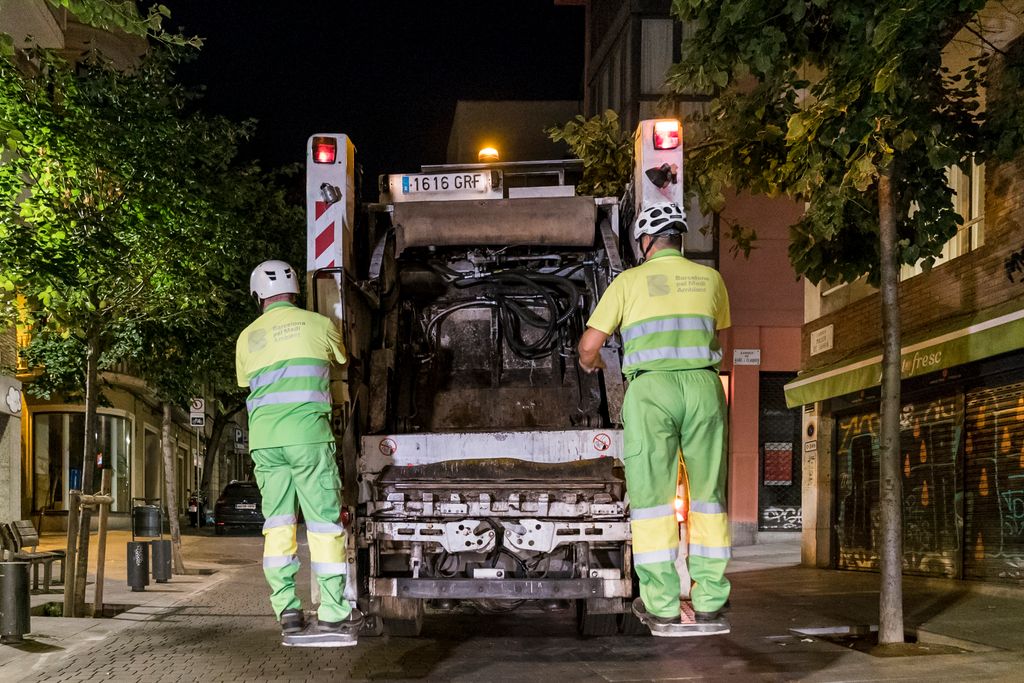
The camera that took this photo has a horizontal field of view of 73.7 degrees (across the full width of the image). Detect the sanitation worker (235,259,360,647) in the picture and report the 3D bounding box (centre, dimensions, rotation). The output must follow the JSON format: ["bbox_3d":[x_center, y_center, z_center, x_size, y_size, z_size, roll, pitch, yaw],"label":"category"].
[{"bbox_3d":[-1.020,0.492,3.260,0.520,1.740,0.450,-5,-7,20],"label":"sanitation worker"}]

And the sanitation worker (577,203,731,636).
[{"bbox_3d":[0.621,0.307,3.040,0.620,1.810,0.480,1,-7,-6],"label":"sanitation worker"}]

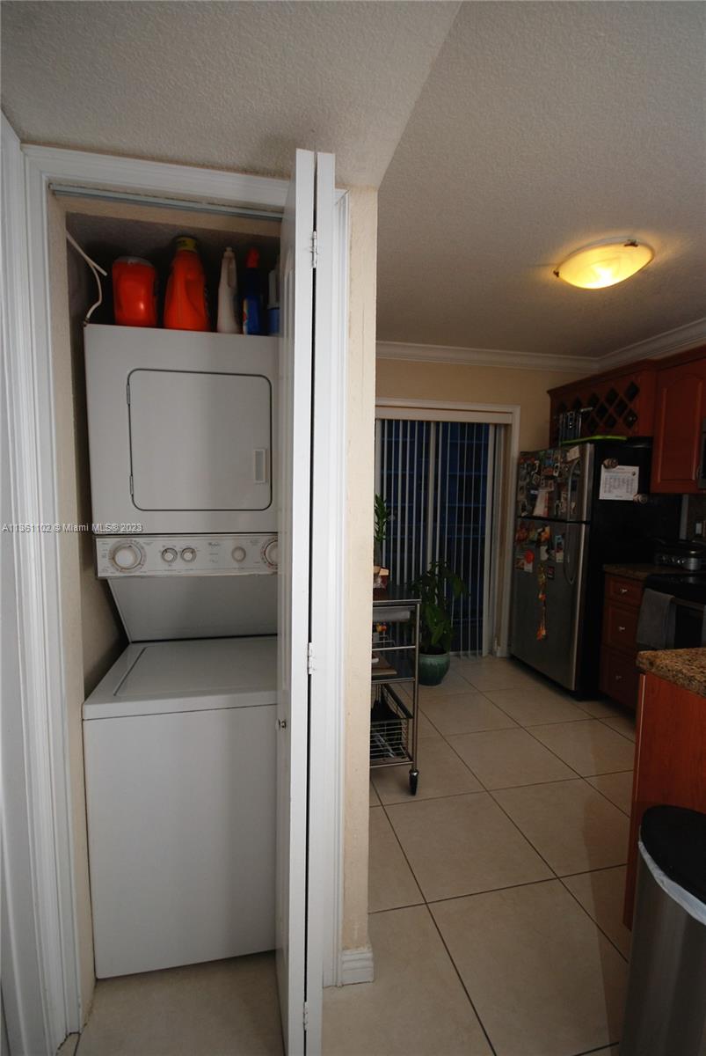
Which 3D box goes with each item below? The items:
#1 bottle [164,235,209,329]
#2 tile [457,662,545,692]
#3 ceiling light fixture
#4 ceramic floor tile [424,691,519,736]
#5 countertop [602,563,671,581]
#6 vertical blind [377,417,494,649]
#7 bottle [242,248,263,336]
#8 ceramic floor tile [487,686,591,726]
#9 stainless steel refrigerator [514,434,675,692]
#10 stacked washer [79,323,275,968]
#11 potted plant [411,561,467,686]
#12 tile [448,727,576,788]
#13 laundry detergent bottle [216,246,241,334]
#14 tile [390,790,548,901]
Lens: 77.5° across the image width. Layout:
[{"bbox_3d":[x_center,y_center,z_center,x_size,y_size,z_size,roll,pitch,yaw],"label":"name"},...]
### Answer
[{"bbox_3d":[-0.485,-0.691,1.290,0.120,0.306,0.180,0,4,-14],"label":"bottle"},{"bbox_3d":[1.124,1.166,3.431,0.509,0.010,0.488,0,4,-14],"label":"tile"},{"bbox_3d":[1.125,-1.186,2.000,0.405,0.110,0.405,0,5,-12],"label":"ceiling light fixture"},{"bbox_3d":[0.731,1.202,2.848,0.509,0.010,0.488,0,4,-14],"label":"ceramic floor tile"},{"bbox_3d":[2.033,0.292,2.872,0.635,0.040,0.321,0,4,-14],"label":"countertop"},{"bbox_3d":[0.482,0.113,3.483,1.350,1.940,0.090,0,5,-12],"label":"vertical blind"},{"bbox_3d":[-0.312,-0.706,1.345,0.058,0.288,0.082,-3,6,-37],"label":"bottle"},{"bbox_3d":[1.216,1.169,2.900,0.490,0.010,0.490,0,5,-12],"label":"ceramic floor tile"},{"bbox_3d":[1.837,0.288,3.436,0.751,1.765,0.771,0,4,-14],"label":"stainless steel refrigerator"},{"bbox_3d":[-0.510,0.338,1.586,0.604,1.822,0.710,0,5,-13],"label":"stacked washer"},{"bbox_3d":[0.631,0.682,3.236,0.460,0.890,0.420,0,5,-12],"label":"potted plant"},{"bbox_3d":[0.842,1.237,2.386,0.509,0.010,0.488,0,4,-14],"label":"tile"},{"bbox_3d":[-0.367,-0.677,1.293,0.065,0.281,0.115,0,4,-14],"label":"laundry detergent bottle"},{"bbox_3d":[0.439,1.253,1.769,0.490,0.010,0.490,0,5,-12],"label":"tile"}]

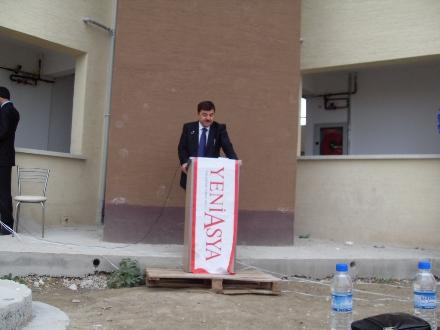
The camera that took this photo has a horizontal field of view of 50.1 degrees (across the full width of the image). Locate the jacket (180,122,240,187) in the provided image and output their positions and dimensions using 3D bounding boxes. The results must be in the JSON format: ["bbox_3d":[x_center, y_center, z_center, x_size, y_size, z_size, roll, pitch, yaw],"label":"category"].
[{"bbox_3d":[-0.129,-0.081,4.650,0.580,0.700,0.420,3,-4,-6],"label":"jacket"}]

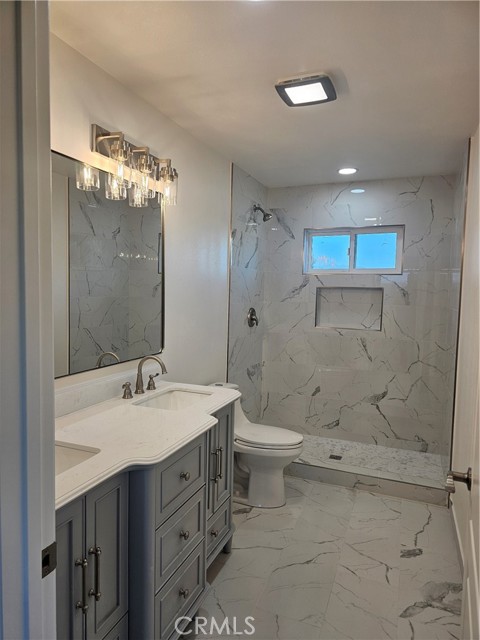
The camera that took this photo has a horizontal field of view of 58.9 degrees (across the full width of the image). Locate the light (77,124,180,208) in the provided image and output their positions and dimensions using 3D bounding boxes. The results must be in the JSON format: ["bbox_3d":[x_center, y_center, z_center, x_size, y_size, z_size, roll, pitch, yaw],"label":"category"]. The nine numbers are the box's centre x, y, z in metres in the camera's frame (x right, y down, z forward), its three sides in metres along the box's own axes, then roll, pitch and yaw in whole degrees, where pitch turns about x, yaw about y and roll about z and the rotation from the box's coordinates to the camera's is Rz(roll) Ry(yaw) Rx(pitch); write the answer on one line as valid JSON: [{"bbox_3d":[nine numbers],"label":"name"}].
[{"bbox_3d":[-0.483,-0.745,2.112,0.178,0.278,0.531,3,4,22],"label":"light"}]

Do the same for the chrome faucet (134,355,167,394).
[{"bbox_3d":[-0.461,0.285,2.187,0.190,0.196,0.058,3,4,22],"label":"chrome faucet"}]

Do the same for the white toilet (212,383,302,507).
[{"bbox_3d":[0.066,0.852,2.913,0.725,0.725,0.387,3,4,22],"label":"white toilet"}]

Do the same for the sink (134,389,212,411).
[{"bbox_3d":[-0.334,0.468,2.114,0.258,0.139,0.372,3,4,22],"label":"sink"}]

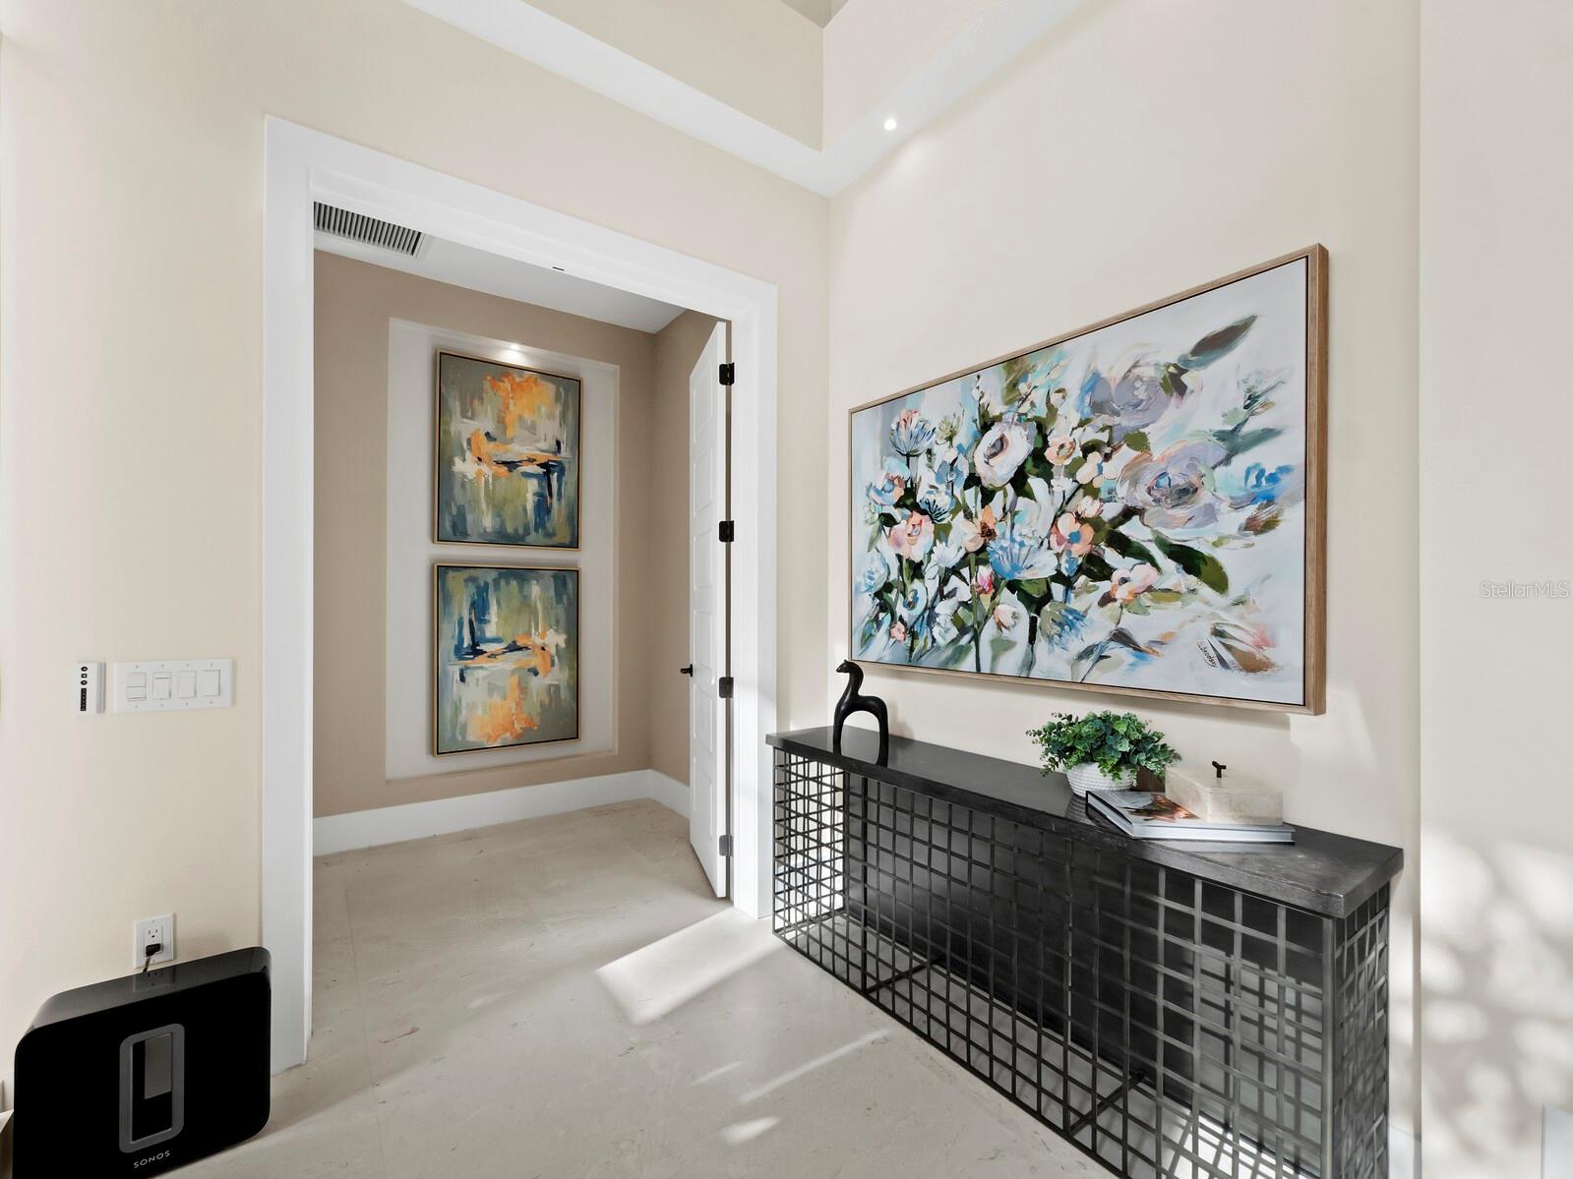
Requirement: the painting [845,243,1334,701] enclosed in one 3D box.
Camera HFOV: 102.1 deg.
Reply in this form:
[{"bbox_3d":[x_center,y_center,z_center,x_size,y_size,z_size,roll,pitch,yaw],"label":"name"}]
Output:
[{"bbox_3d":[0.724,-0.231,2.003,0.050,1.022,1.520,1,-1,-36],"label":"painting"}]

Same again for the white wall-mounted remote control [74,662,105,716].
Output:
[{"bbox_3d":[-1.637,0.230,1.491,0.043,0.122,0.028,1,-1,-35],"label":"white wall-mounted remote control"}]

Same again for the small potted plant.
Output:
[{"bbox_3d":[0.838,0.442,1.700,0.300,0.220,0.340,1,-1,-36],"label":"small potted plant"}]

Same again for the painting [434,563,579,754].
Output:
[{"bbox_3d":[-1.601,0.395,3.703,0.784,1.050,0.045,1,-1,-35],"label":"painting"}]

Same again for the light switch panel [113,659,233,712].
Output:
[{"bbox_3d":[-1.521,0.240,1.584,0.214,0.124,0.010,1,-1,-35],"label":"light switch panel"}]

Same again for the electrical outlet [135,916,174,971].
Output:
[{"bbox_3d":[-1.546,0.863,1.557,0.070,0.114,0.010,1,-1,-35],"label":"electrical outlet"}]

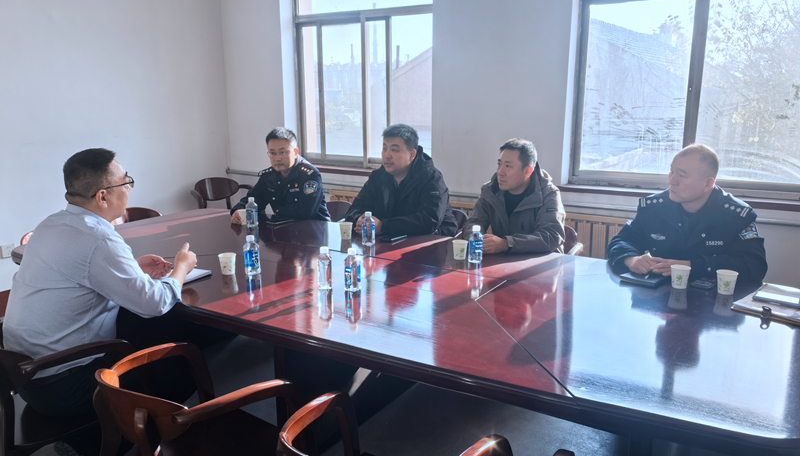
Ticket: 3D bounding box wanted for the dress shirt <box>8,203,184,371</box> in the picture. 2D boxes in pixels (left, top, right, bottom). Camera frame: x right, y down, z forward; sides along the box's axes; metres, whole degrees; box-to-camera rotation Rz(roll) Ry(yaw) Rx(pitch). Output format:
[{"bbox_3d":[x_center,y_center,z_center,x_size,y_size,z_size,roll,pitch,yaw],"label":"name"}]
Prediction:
[{"bbox_3d":[-1.117,0.174,2.221,0.550,0.550,0.540,11,17,41],"label":"dress shirt"}]

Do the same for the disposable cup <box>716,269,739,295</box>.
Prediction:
[{"bbox_3d":[1.227,0.206,2.344,0.072,0.079,0.072,9,15,34],"label":"disposable cup"}]

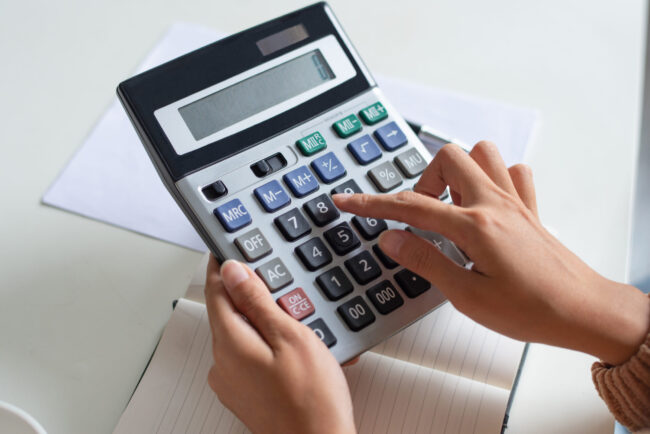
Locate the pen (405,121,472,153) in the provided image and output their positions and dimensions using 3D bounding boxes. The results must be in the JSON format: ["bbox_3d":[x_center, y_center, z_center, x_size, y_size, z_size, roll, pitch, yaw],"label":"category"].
[{"bbox_3d":[0.053,-0.069,0.759,0.142,0.011,0.010,25,53,20],"label":"pen"}]

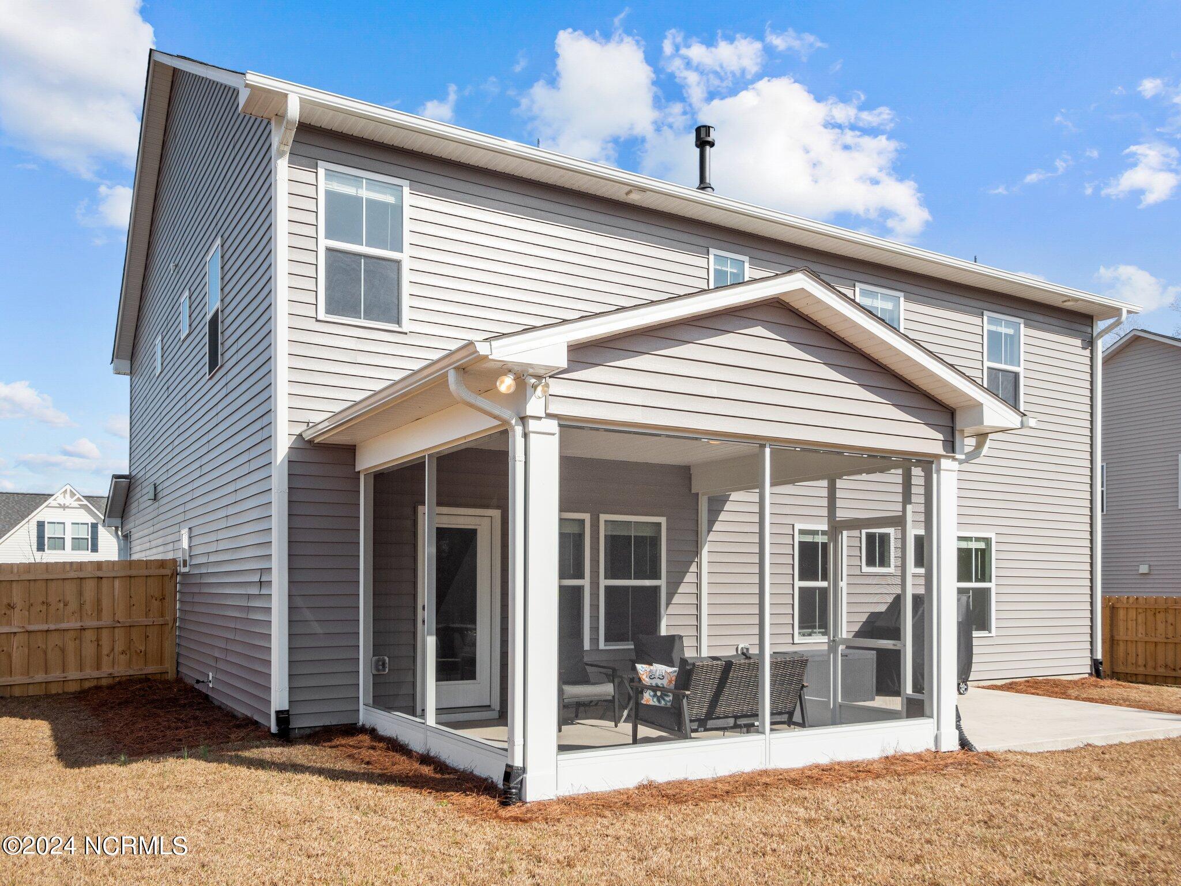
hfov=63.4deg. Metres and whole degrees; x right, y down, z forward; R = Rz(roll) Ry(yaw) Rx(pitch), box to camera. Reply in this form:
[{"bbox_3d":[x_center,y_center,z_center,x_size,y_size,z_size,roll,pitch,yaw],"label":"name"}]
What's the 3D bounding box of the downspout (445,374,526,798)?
[{"bbox_3d":[-0.681,0.910,6.299,0.530,2.735,0.100,1,-2,-31],"label":"downspout"}]

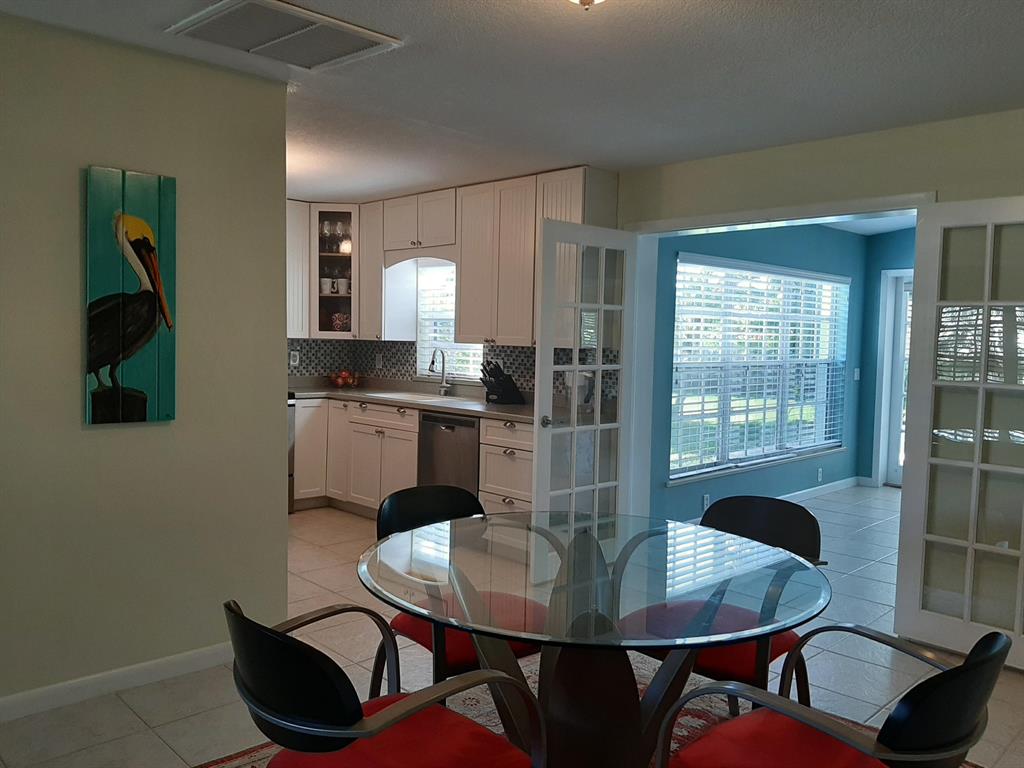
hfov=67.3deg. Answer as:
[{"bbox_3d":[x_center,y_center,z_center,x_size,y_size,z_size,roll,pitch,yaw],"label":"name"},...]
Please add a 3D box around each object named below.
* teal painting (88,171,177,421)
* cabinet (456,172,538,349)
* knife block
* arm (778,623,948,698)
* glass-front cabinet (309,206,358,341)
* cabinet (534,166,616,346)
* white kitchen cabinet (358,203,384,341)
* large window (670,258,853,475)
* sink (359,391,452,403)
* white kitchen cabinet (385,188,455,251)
[{"bbox_3d":[-1.425,-0.321,2.900,0.030,0.925,0.315,5,5,41],"label":"teal painting"},{"bbox_3d":[0.003,-0.800,5.221,0.729,1.067,0.375,5,5,42],"label":"cabinet"},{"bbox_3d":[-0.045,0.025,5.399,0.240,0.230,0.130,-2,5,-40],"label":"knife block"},{"bbox_3d":[0.882,0.738,1.935,0.120,0.210,0.410,-2,5,-41],"label":"arm"},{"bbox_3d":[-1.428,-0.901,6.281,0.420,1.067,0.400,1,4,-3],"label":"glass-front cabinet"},{"bbox_3d":[0.410,-0.766,4.852,0.374,1.067,0.375,5,5,42],"label":"cabinet"},{"bbox_3d":[-0.961,-0.878,6.095,0.330,1.067,0.375,5,5,42],"label":"white kitchen cabinet"},{"bbox_3d":[2.108,-0.150,6.113,0.090,1.460,3.000,5,5,43],"label":"large window"},{"bbox_3d":[-0.758,0.188,5.730,0.730,0.190,0.460,5,5,42],"label":"sink"},{"bbox_3d":[-0.545,-1.186,5.703,0.773,0.384,0.375,5,5,42],"label":"white kitchen cabinet"}]

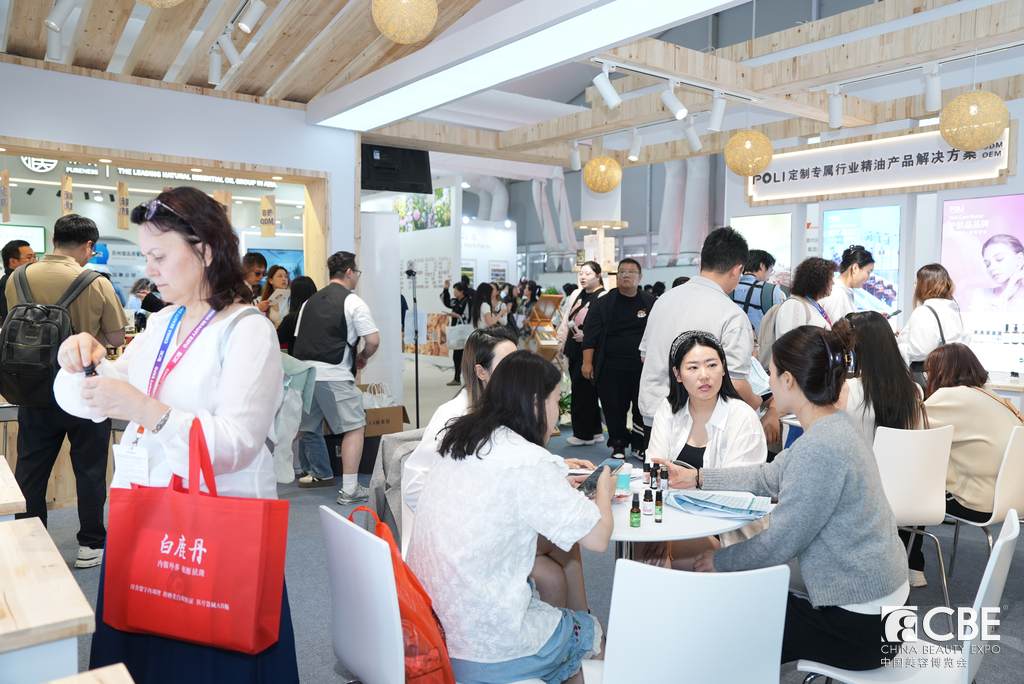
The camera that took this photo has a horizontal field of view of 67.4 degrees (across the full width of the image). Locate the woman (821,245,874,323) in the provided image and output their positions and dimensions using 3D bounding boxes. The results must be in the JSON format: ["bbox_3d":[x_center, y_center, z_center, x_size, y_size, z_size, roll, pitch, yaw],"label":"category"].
[{"bbox_3d":[1.952,0.312,4.507,0.380,1.730,0.460,0,4,-6],"label":"woman"}]

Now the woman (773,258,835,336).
[{"bbox_3d":[1.650,0.333,4.350,0.430,1.610,0.470,0,4,-7],"label":"woman"}]

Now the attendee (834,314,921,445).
[{"bbox_3d":[1.693,0.509,3.726,0.480,1.320,0.720,-1,4,-22],"label":"attendee"}]

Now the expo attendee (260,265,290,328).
[{"bbox_3d":[-2.166,0.116,7.005,0.360,1.630,0.460,3,5,38],"label":"expo attendee"}]

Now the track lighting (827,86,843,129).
[{"bbox_3d":[1.826,-1.327,4.350,0.085,0.240,0.085,-3,5,-38],"label":"track lighting"}]

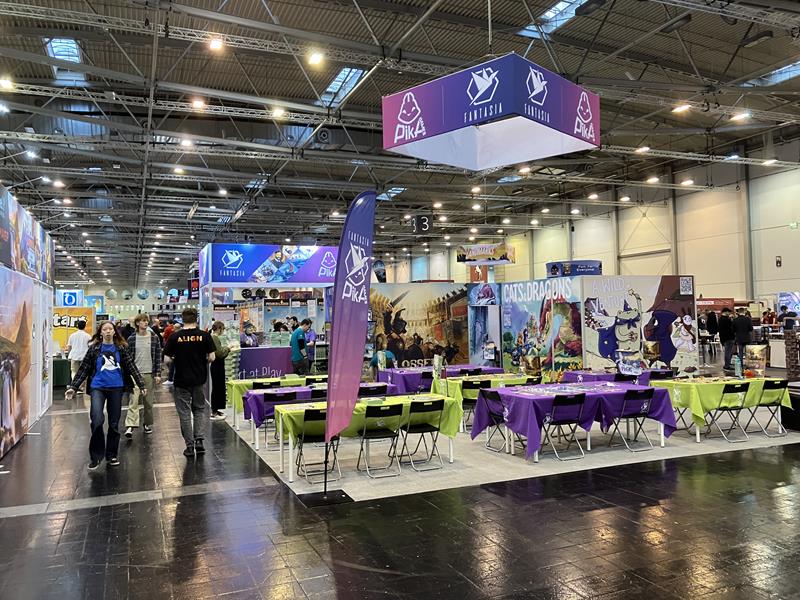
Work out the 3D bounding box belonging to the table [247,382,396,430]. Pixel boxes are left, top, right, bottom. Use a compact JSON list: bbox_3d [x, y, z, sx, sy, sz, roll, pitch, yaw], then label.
[{"bbox_3d":[-1.074,1.439,8.937,2.100,0.530,0.700,0,-2,-23],"label":"table"}]

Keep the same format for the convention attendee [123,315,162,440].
[{"bbox_3d":[-3.901,1.132,9.785,0.540,1.810,0.500,0,-1,-23],"label":"convention attendee"}]

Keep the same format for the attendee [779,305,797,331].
[{"bbox_3d":[12.293,1.115,20.474,0.550,1.830,0.400,0,-2,-30],"label":"attendee"}]

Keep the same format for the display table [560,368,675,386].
[{"bbox_3d":[3.553,1.520,10.413,1.650,0.750,0.800,0,-2,-23],"label":"display table"}]

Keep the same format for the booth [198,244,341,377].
[{"bbox_3d":[-2.795,0.511,14.319,3.000,3.220,2.200,0,-1,-23],"label":"booth"}]

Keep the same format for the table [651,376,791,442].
[{"bbox_3d":[4.389,1.466,8.954,1.680,0.760,0.850,0,-2,-23],"label":"table"}]

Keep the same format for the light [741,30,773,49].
[{"bbox_3d":[11.220,-8.199,20.366,0.420,0.300,1.000,0,-1,-23],"label":"light"}]

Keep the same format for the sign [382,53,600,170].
[{"bbox_3d":[1.791,-3.457,12.596,3.000,1.000,3.000,-2,-2,44],"label":"sign"}]

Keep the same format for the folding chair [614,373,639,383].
[{"bbox_3d":[3.276,1.492,9.709,0.420,0.780,0.470,0,-2,-23],"label":"folding chair"}]

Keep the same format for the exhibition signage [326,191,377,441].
[{"bbox_3d":[-0.473,0.140,6.217,0.500,2.350,0.080,0,-2,-30],"label":"exhibition signage"}]

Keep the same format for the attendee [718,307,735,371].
[{"bbox_3d":[9.705,1.171,19.402,0.520,1.760,0.380,-1,-1,18],"label":"attendee"}]

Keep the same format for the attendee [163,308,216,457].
[{"bbox_3d":[-2.639,1.023,8.171,0.620,1.820,0.450,0,-2,-20],"label":"attendee"}]

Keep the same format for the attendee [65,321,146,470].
[{"bbox_3d":[-3.517,1.113,7.745,0.880,1.730,0.450,0,-1,-23],"label":"attendee"}]

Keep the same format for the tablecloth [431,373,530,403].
[{"bbox_3d":[1.415,1.412,9.792,1.650,0.520,0.850,0,-2,-23],"label":"tablecloth"}]

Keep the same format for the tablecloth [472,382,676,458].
[{"bbox_3d":[2.194,1.462,8.233,2.150,0.700,1.320,0,-2,-23],"label":"tablecloth"}]

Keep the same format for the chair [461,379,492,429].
[{"bbox_3d":[1.079,1.566,9.670,0.460,0.770,0.480,0,-1,-23],"label":"chair"}]

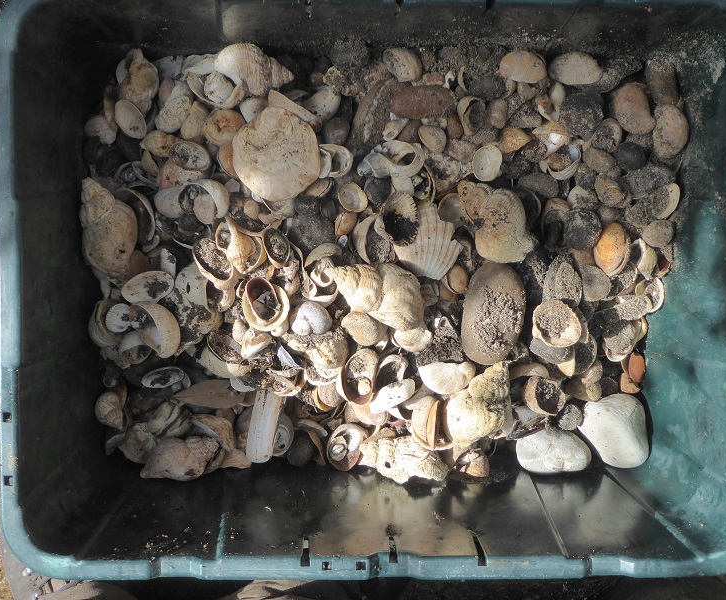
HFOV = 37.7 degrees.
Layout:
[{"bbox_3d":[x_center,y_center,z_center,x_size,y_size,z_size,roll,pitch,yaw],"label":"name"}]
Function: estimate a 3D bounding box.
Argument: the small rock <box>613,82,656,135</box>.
[{"bbox_3d":[0.220,-0.155,0.868,0.030,0.023,0.043,-18,95,0],"label":"small rock"}]

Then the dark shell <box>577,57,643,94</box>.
[{"bbox_3d":[0.202,-0.183,0.868,0.056,0.021,0.022,-24,97,0],"label":"dark shell"}]

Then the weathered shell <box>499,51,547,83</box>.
[{"bbox_3d":[0.131,-0.190,0.865,0.039,0.021,0.025,8,95,-2],"label":"weathered shell"}]

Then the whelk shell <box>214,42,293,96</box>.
[{"bbox_3d":[-0.097,-0.205,0.945,0.073,0.042,0.044,12,93,-2],"label":"whelk shell"}]

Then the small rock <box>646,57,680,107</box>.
[{"bbox_3d":[0.271,-0.197,0.962,0.027,0.025,0.050,-8,93,-1],"label":"small rock"}]

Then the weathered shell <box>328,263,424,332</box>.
[{"bbox_3d":[0.011,-0.002,0.930,0.091,0.050,0.052,33,92,-3],"label":"weathered shell"}]

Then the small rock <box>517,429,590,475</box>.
[{"bbox_3d":[0.163,0.129,0.909,0.065,0.039,0.040,5,96,-3],"label":"small rock"}]

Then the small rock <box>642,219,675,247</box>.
[{"bbox_3d":[0.244,-0.056,0.875,0.026,0.019,0.021,15,94,-3],"label":"small rock"}]

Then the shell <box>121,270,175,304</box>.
[{"bbox_3d":[-0.175,-0.010,0.863,0.043,0.016,0.026,-14,96,-1],"label":"shell"}]

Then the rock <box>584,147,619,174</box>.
[{"bbox_3d":[0.195,-0.115,0.872,0.030,0.019,0.020,30,94,-5],"label":"rock"}]

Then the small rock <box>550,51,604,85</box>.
[{"bbox_3d":[0.173,-0.189,0.865,0.043,0.022,0.026,3,95,-2],"label":"small rock"}]

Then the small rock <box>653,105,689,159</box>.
[{"bbox_3d":[0.252,-0.137,0.868,0.029,0.022,0.044,5,95,-2],"label":"small rock"}]

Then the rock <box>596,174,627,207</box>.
[{"bbox_3d":[0.204,-0.089,0.872,0.033,0.018,0.022,40,93,-6],"label":"rock"}]

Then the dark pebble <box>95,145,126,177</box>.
[{"bbox_3d":[-0.230,-0.127,0.970,0.028,0.022,0.030,0,93,-1],"label":"dark pebble"}]

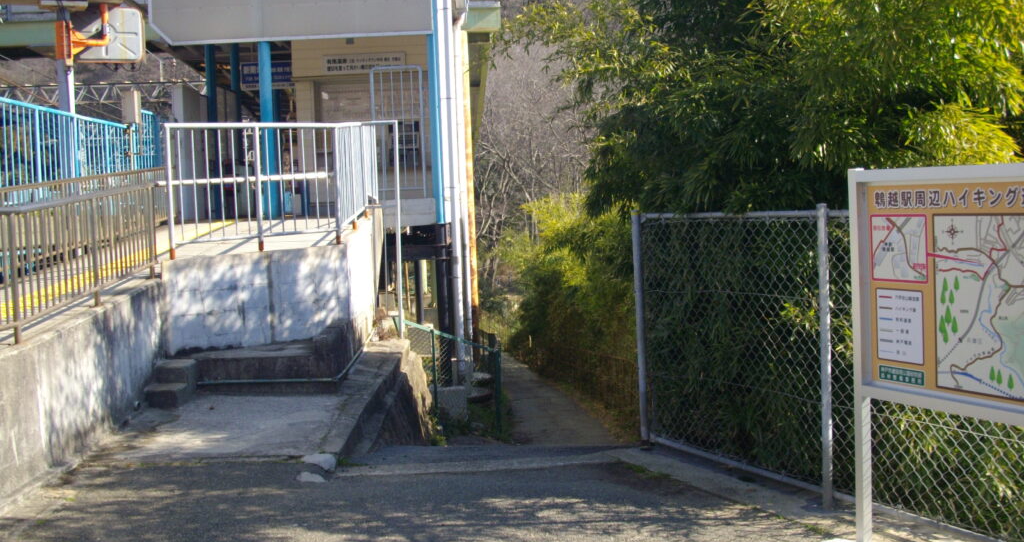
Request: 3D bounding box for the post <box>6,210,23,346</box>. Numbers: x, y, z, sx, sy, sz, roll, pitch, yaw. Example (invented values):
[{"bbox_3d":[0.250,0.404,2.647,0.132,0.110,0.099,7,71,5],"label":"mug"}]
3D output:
[{"bbox_3d":[-3.066,0.046,6.731,0.050,0.810,0.050,-2,3,-3],"label":"post"}]

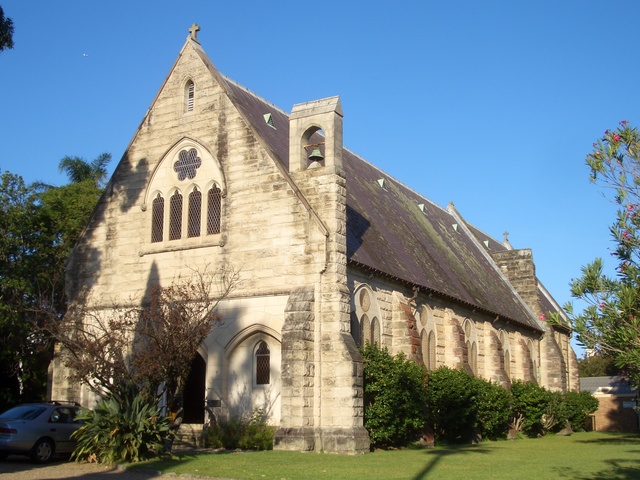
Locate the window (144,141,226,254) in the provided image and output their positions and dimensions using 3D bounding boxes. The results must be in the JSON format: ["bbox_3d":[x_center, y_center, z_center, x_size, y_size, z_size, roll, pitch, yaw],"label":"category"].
[{"bbox_3d":[-5.152,-1.744,29.041,4.000,4.550,0.350,-7,-15,30],"label":"window"}]

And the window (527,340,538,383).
[{"bbox_3d":[12.886,7.531,46.147,0.300,2.950,2.050,-7,-15,30],"label":"window"}]

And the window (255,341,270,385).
[{"bbox_3d":[-1.932,4.176,25.982,0.600,1.530,0.200,-7,-15,30],"label":"window"}]

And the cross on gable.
[{"bbox_3d":[-5.123,-8.544,30.930,0.520,0.800,0.200,-7,-15,30],"label":"cross on gable"}]

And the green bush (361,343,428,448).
[{"bbox_3d":[2.511,5.690,27.100,1.700,3.400,3.500,-7,-15,30],"label":"green bush"}]

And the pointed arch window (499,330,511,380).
[{"bbox_3d":[10.084,6.442,41.541,0.300,2.950,2.050,-7,-15,30],"label":"pointed arch window"}]

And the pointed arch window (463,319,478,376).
[{"bbox_3d":[7.308,5.362,36.977,0.300,2.950,2.050,-7,-15,30],"label":"pointed arch window"}]

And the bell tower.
[{"bbox_3d":[-0.123,-3.603,26.673,1.850,2.700,0.650,-7,-15,30],"label":"bell tower"}]

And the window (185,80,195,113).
[{"bbox_3d":[-5.085,-5.657,29.962,0.500,1.370,0.250,-7,-15,30],"label":"window"}]

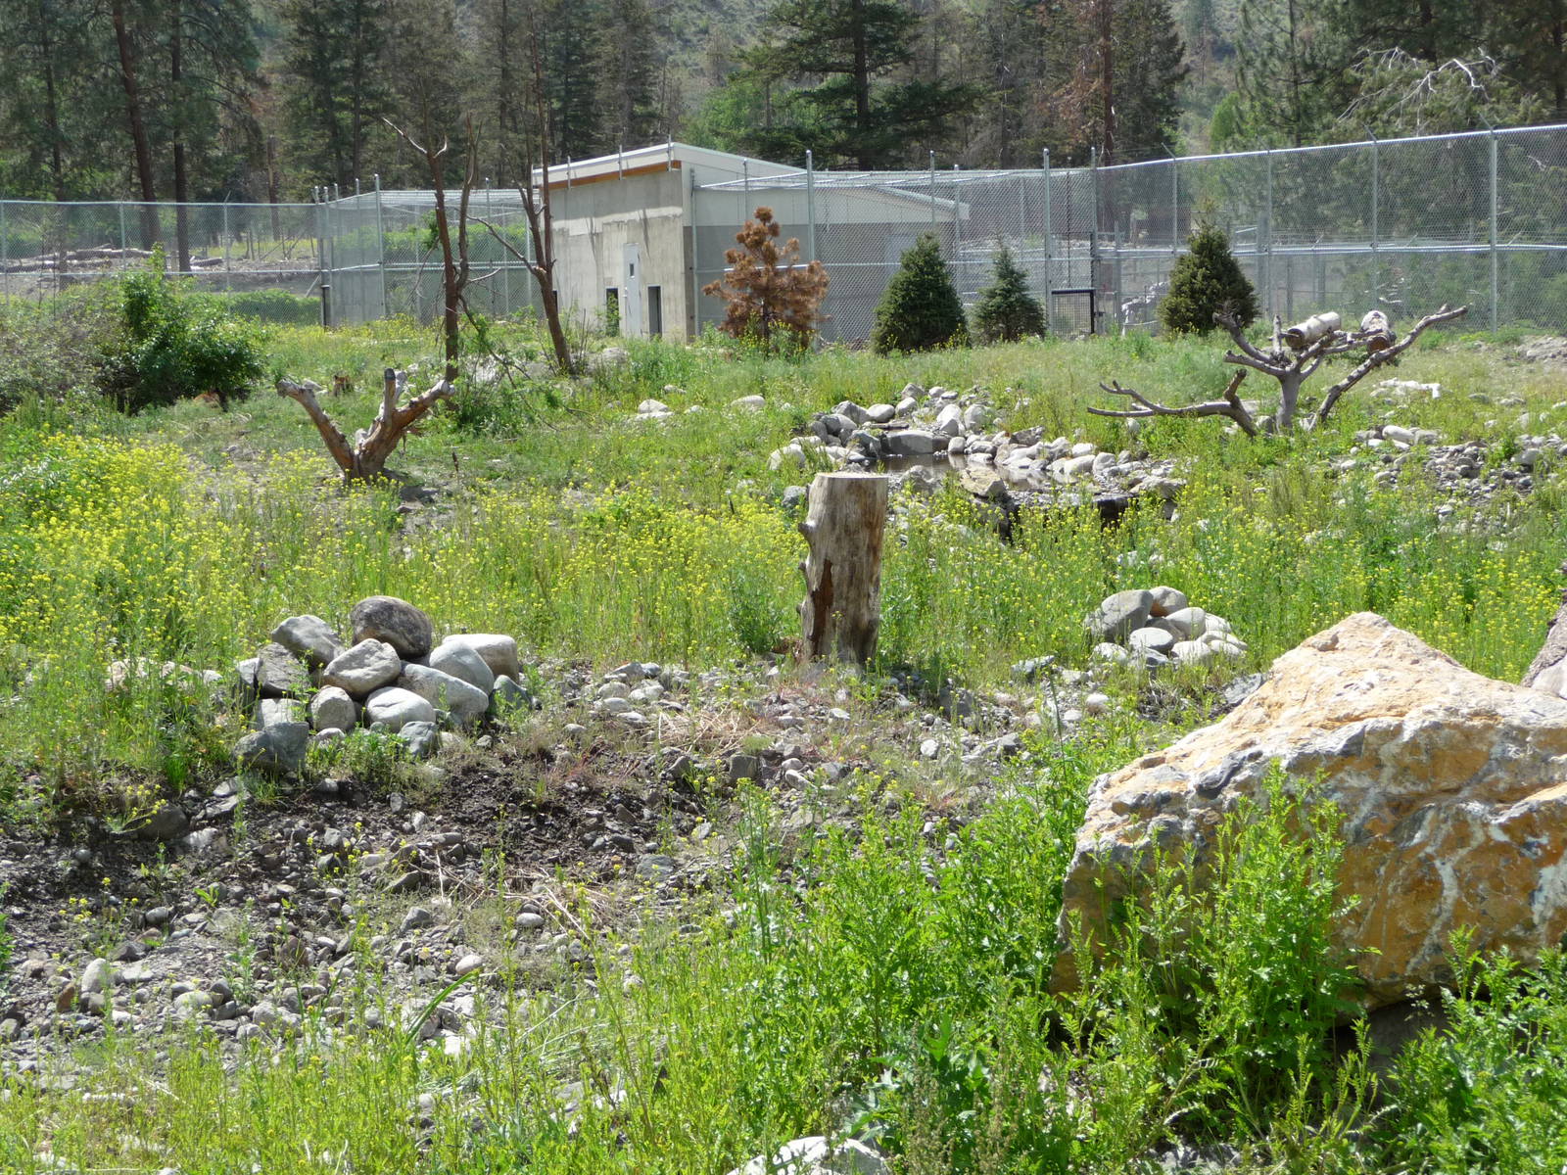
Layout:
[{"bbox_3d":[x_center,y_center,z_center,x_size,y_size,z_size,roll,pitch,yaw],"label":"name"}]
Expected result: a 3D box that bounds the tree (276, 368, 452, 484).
[{"bbox_3d":[-3.733,-1.433,27.000,1.569,1.046,1.050,-2,6,0],"label":"tree"}]

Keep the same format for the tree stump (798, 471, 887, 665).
[{"bbox_3d":[0.290,-0.087,14.800,0.420,0.956,0.380,3,6,0],"label":"tree stump"}]

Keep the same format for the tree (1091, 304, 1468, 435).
[{"bbox_3d":[4.910,-2.125,30.000,3.717,1.356,2.000,-2,6,0],"label":"tree"}]

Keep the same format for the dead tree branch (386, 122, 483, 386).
[{"bbox_3d":[-4.510,-4.195,39.000,1.244,3.825,1.100,-2,6,0],"label":"dead tree branch"}]

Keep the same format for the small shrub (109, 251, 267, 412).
[{"bbox_3d":[-8.149,-3.509,41.500,2.178,2.245,2.100,-2,6,0],"label":"small shrub"}]

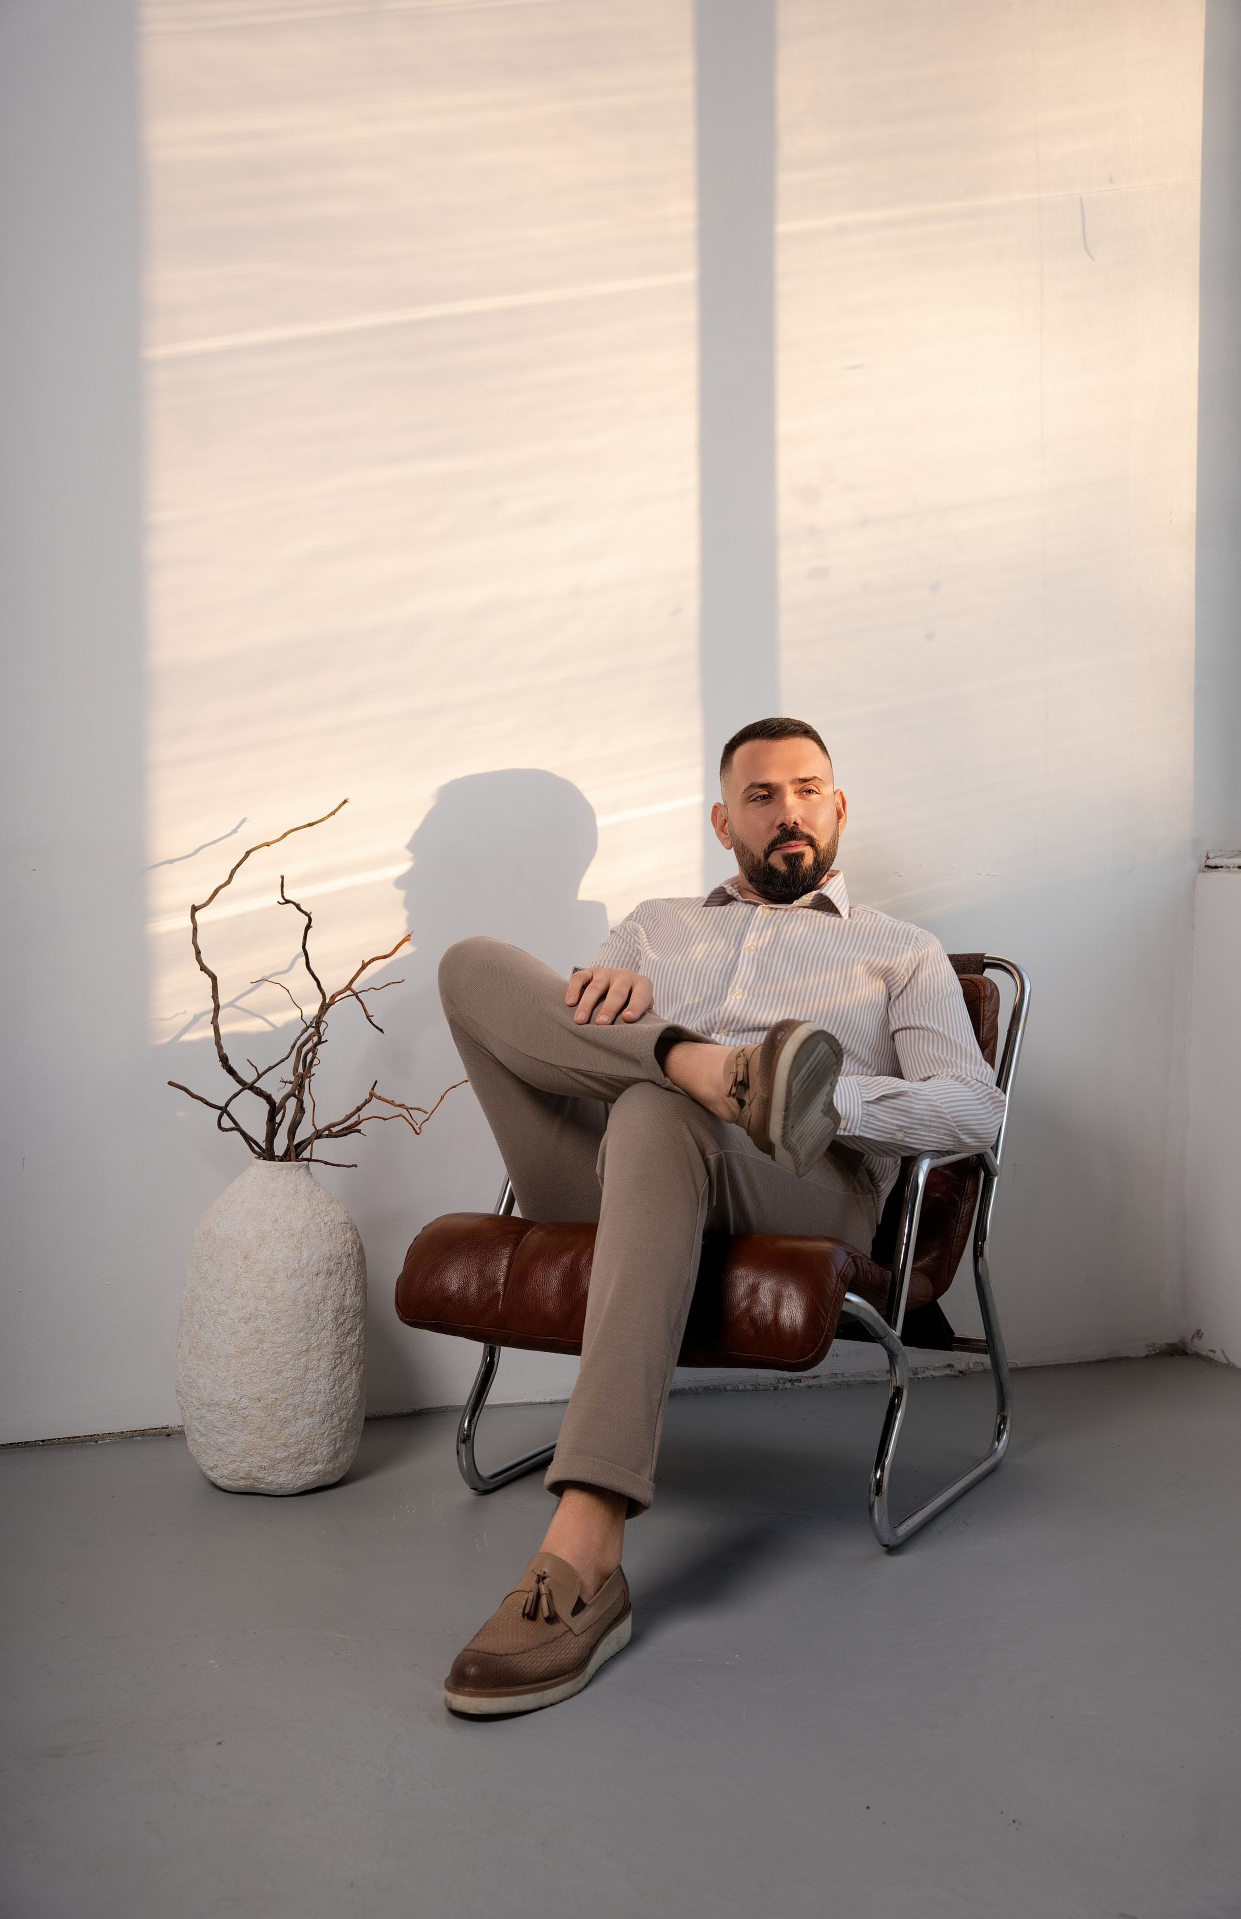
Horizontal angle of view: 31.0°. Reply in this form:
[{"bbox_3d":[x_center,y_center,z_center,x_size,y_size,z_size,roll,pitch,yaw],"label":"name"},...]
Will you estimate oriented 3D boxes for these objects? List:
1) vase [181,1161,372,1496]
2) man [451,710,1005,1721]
[{"bbox_3d":[-0.488,0.507,3.135,0.267,0.446,0.267,0,3,0],"label":"vase"},{"bbox_3d":[0.033,0.209,2.825,0.651,1.069,1.213,1,3,25],"label":"man"}]

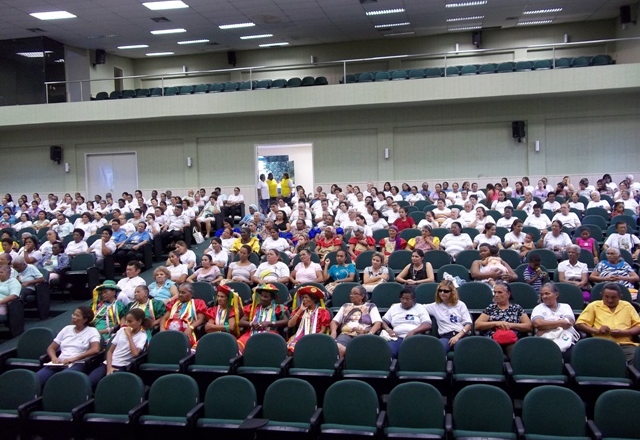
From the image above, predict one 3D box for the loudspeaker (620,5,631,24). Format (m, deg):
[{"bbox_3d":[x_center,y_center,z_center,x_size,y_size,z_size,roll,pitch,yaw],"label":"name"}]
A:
[{"bbox_3d":[9.966,-6.671,19.300,0.340,0.570,0.350,0,13,39],"label":"loudspeaker"}]

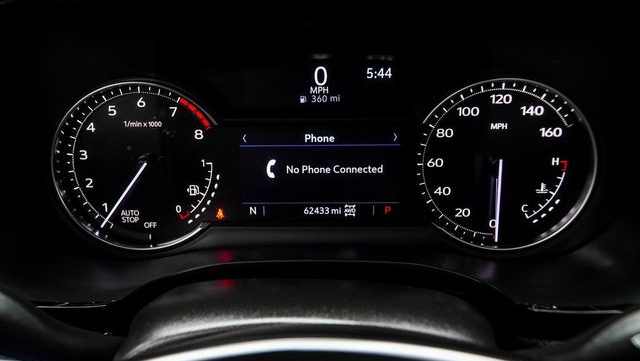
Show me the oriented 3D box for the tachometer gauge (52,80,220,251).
[{"bbox_3d":[-0.111,-0.009,0.357,0.103,0.102,0.020,0,1,1],"label":"tachometer gauge"}]

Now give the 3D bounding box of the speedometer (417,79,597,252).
[{"bbox_3d":[0.113,-0.009,0.352,0.105,0.102,0.020,0,1,1],"label":"speedometer"}]

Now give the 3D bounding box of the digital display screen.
[{"bbox_3d":[0.000,-0.004,0.362,0.100,0.058,0.010,0,1,1],"label":"digital display screen"}]

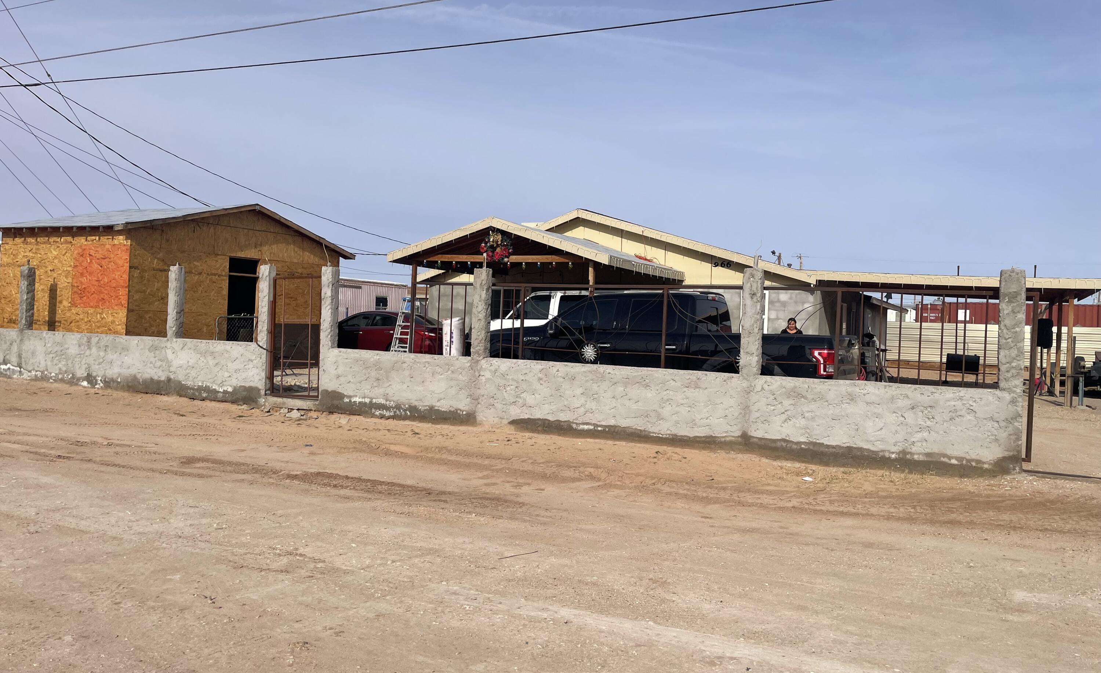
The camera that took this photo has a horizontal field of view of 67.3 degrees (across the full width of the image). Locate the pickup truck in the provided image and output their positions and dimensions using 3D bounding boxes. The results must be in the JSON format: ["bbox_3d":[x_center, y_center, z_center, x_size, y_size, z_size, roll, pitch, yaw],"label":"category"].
[{"bbox_3d":[1.506,0.366,12.518,5.870,1.950,2.100,3,1,28],"label":"pickup truck"}]

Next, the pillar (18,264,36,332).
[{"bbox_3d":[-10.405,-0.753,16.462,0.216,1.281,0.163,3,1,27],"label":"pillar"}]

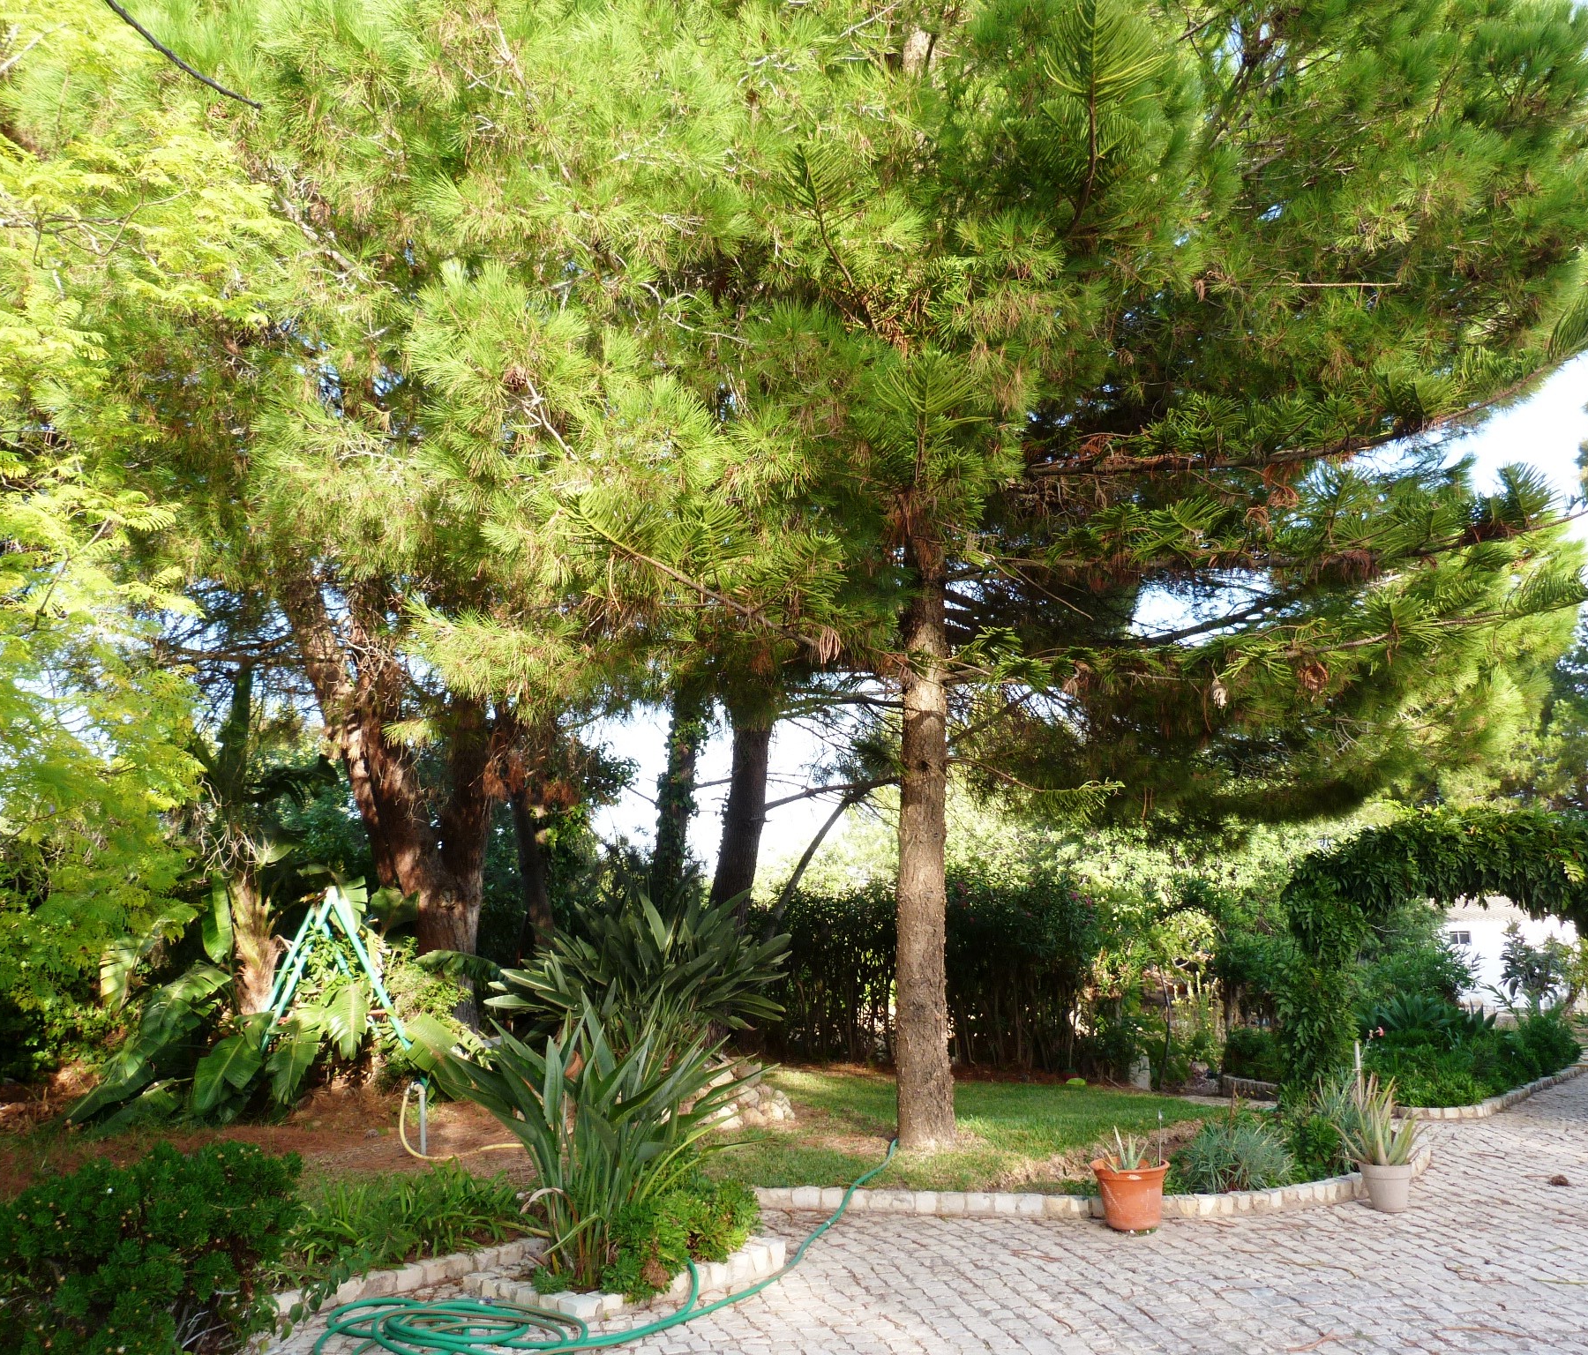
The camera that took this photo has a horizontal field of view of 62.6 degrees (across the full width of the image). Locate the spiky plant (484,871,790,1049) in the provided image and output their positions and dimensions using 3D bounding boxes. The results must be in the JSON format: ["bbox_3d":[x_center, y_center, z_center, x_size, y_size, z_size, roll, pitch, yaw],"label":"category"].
[{"bbox_3d":[-1.240,2.260,10.154,2.380,1.470,2.050,0,-11,0],"label":"spiky plant"}]

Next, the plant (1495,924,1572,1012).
[{"bbox_3d":[11.640,4.663,20.484,1.220,1.470,1.100,0,-11,0],"label":"plant"}]

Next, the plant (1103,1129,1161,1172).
[{"bbox_3d":[1.730,2.437,6.684,0.300,0.235,0.280,0,-11,0],"label":"plant"}]

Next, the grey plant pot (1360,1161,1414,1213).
[{"bbox_3d":[3.190,2.727,7.004,0.300,0.230,0.300,0,-11,0],"label":"grey plant pot"}]

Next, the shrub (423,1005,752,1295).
[{"bbox_3d":[-0.850,1.917,5.411,1.350,1.120,1.200,0,-11,0],"label":"shrub"}]

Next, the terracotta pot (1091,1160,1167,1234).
[{"bbox_3d":[1.700,2.627,6.636,0.400,0.285,0.400,0,-11,0],"label":"terracotta pot"}]

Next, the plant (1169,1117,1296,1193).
[{"bbox_3d":[2.440,2.647,7.244,0.660,0.380,0.600,0,-11,0],"label":"plant"}]

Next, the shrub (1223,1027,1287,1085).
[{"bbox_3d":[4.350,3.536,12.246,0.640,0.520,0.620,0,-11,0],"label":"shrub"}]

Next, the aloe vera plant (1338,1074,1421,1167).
[{"bbox_3d":[3.180,2.413,7.066,0.450,0.490,0.430,0,-11,0],"label":"aloe vera plant"}]

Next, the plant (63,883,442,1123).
[{"bbox_3d":[-4.180,2.515,10.104,2.800,1.810,2.100,0,-11,0],"label":"plant"}]

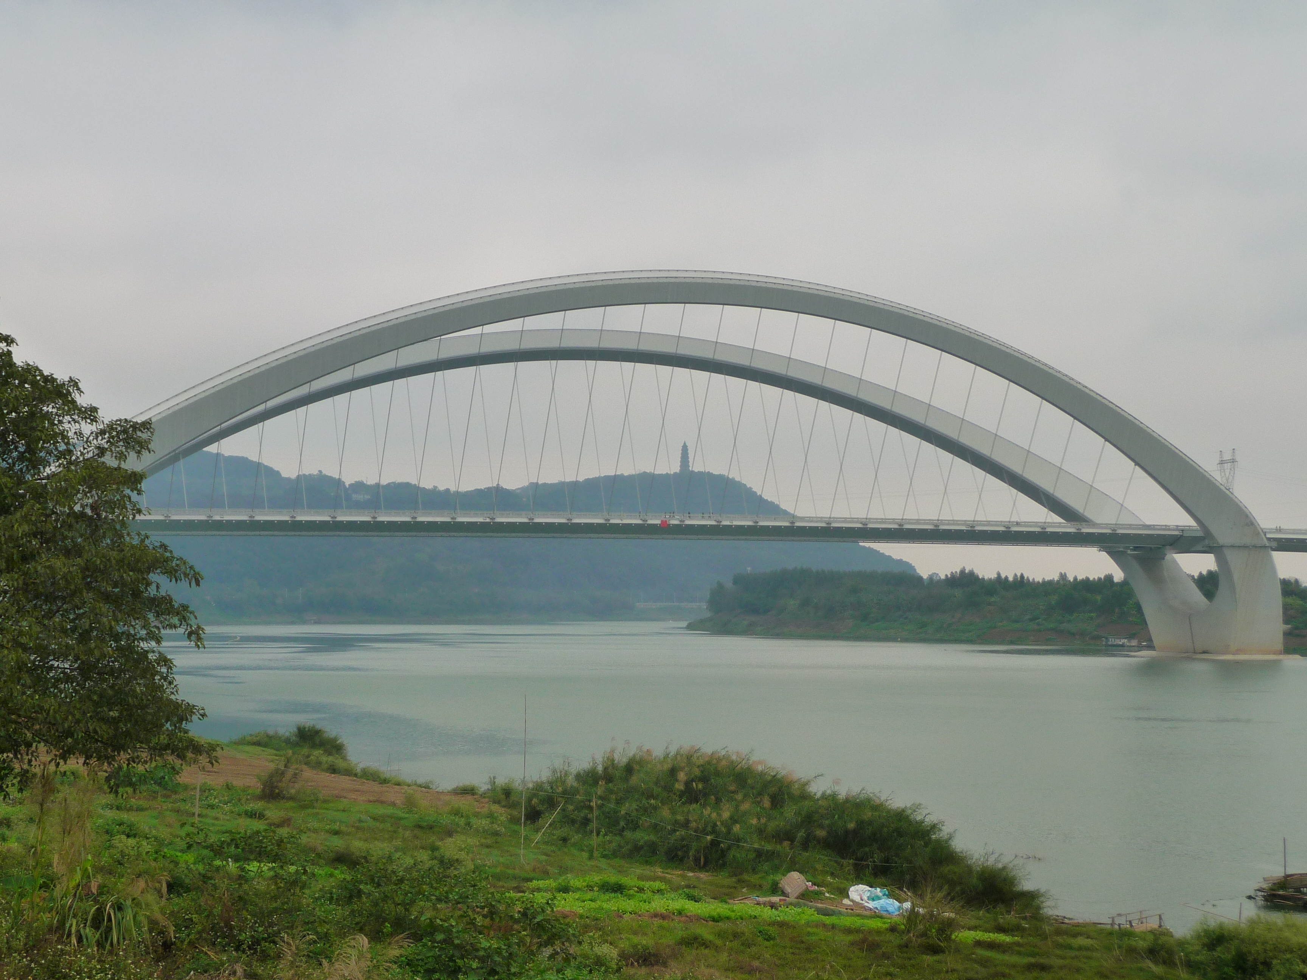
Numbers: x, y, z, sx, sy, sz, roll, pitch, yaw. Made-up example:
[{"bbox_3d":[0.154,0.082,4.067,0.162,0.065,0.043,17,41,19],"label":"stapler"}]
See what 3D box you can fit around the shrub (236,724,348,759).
[{"bbox_3d":[-24.230,16.830,147.000,7.300,2.300,4.200,0,-3,0],"label":"shrub"}]

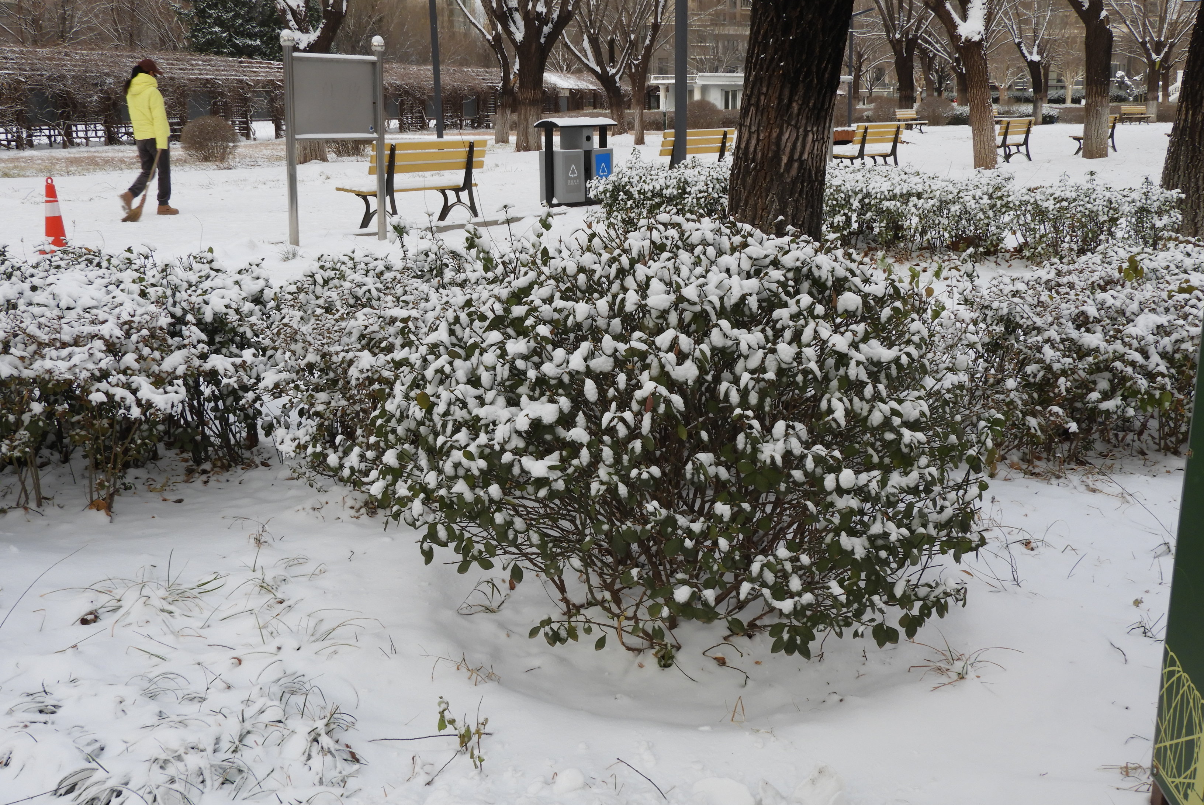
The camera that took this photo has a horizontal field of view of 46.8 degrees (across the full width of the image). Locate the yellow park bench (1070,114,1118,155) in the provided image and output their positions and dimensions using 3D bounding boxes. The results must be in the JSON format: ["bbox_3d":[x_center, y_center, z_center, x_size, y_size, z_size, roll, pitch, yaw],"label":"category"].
[{"bbox_3d":[11.135,-6.034,31.360,0.654,0.828,1.521,9,16,39],"label":"yellow park bench"}]

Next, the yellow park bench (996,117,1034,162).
[{"bbox_3d":[7.895,-5.100,27.161,0.654,0.828,1.521,9,16,39],"label":"yellow park bench"}]

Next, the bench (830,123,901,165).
[{"bbox_3d":[4.193,-3.959,21.900,0.654,0.828,1.521,10,16,39],"label":"bench"}]

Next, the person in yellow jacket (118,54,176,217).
[{"bbox_3d":[-5.046,-2.899,15.308,0.620,1.670,0.500,-7,14,-27],"label":"person in yellow jacket"}]

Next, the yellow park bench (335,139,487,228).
[{"bbox_3d":[-1.808,-2.150,13.655,0.654,0.828,1.521,9,16,38],"label":"yellow park bench"}]

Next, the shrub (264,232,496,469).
[{"bbox_3d":[-0.705,-0.192,4.918,0.900,0.660,0.920,0,12,0],"label":"shrub"}]

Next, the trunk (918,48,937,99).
[{"bbox_3d":[16.808,-16.397,72.194,0.800,3.841,0.800,0,12,0],"label":"trunk"}]

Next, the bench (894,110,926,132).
[{"bbox_3d":[10.858,-9.840,48.853,0.654,0.828,1.521,9,15,37],"label":"bench"}]

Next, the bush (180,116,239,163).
[{"bbox_3d":[-8.414,-5.639,29.689,1.168,1.027,1.168,0,12,0],"label":"bush"}]

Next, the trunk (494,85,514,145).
[{"bbox_3d":[-2.999,-8.791,42.372,0.550,1.784,0.550,0,12,0],"label":"trunk"}]

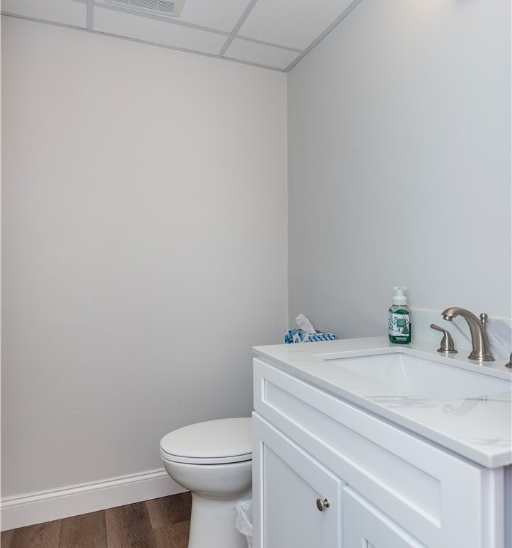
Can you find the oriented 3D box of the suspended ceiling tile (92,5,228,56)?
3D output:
[{"bbox_3d":[-0.432,-1.125,1.796,0.601,0.020,0.193,0,0,-23],"label":"suspended ceiling tile"}]

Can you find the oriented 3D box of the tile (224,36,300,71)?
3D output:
[{"bbox_3d":[0.033,-1.127,1.992,0.386,0.020,0.193,0,0,-23],"label":"tile"}]

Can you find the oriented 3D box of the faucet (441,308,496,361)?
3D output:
[{"bbox_3d":[0.532,0.150,0.973,0.169,0.135,0.056,0,0,-23],"label":"faucet"}]

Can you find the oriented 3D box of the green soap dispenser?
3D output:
[{"bbox_3d":[0.458,0.129,1.221,0.067,0.177,0.064,0,0,12],"label":"green soap dispenser"}]

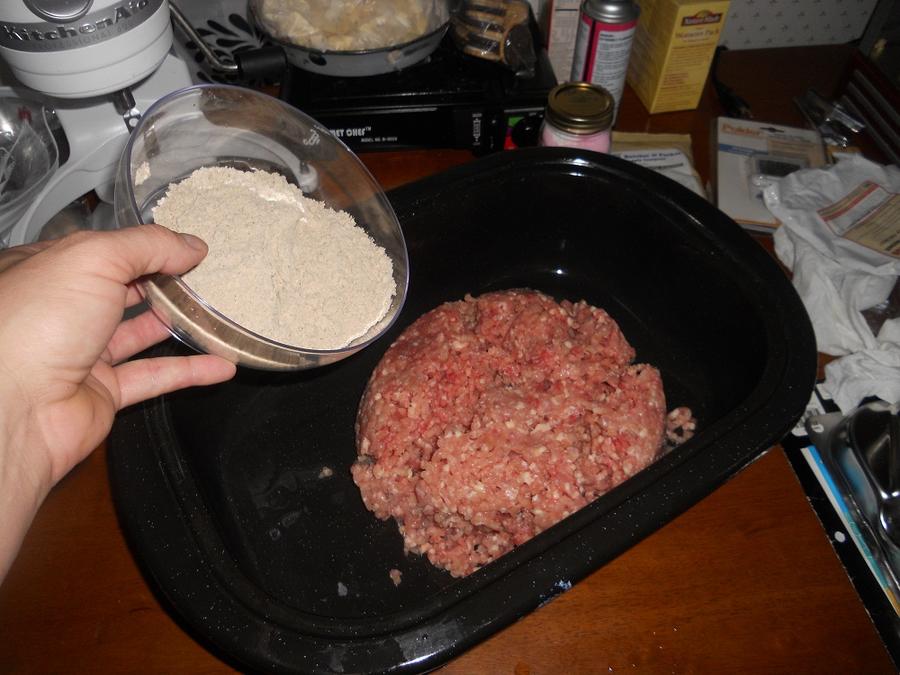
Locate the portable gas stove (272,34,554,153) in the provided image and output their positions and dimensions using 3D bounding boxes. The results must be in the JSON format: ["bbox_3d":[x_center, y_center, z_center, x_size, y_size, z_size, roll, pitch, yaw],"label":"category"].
[{"bbox_3d":[-0.044,-0.367,0.948,0.335,0.100,0.270,-3,50,-3],"label":"portable gas stove"}]

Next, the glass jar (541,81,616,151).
[{"bbox_3d":[0.142,-0.215,0.805,0.080,0.128,0.080,0,50,0],"label":"glass jar"}]

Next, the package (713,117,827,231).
[{"bbox_3d":[0.398,-0.204,0.865,0.133,0.027,0.205,11,51,9],"label":"package"}]

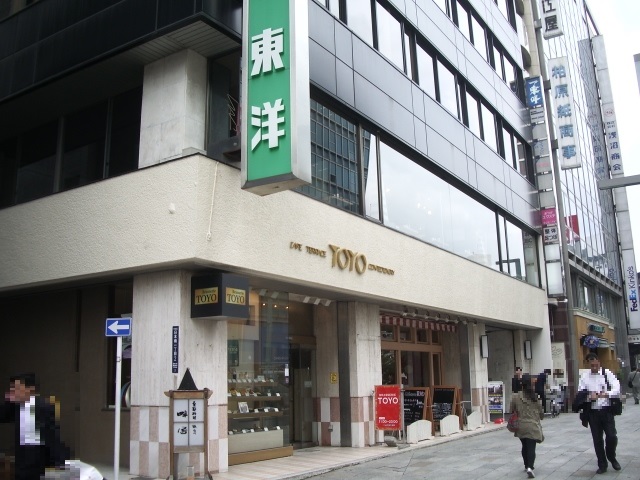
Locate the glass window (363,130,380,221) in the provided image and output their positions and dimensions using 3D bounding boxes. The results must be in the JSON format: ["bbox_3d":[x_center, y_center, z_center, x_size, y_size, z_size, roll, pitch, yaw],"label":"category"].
[{"bbox_3d":[1.191,-1.499,14.972,0.080,2.140,0.714,-10,-15,32],"label":"glass window"}]

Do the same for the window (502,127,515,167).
[{"bbox_3d":[7.384,-3.630,25.349,0.080,1.413,0.938,-10,-15,32],"label":"window"}]

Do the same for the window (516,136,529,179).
[{"bbox_3d":[7.853,-3.223,25.276,0.100,1.387,1.367,-9,-15,32],"label":"window"}]

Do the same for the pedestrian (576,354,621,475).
[{"bbox_3d":[4.103,2.553,9.550,0.620,1.720,0.440,-6,-13,19],"label":"pedestrian"}]

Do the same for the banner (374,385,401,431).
[{"bbox_3d":[1.538,3.812,14.700,0.620,1.000,0.060,-9,-15,32],"label":"banner"}]

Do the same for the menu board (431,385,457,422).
[{"bbox_3d":[3.423,4.558,17.590,0.700,1.220,0.500,-9,-15,32],"label":"menu board"}]

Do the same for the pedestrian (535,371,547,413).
[{"bbox_3d":[8.557,5.880,25.000,0.400,1.660,0.500,0,-12,-8],"label":"pedestrian"}]

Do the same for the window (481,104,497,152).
[{"bbox_3d":[5.815,-3.831,22.197,0.100,1.387,1.356,-9,-15,32],"label":"window"}]

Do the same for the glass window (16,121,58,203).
[{"bbox_3d":[-6.263,-1.693,14.323,1.379,1.715,0.080,-9,-15,32],"label":"glass window"}]

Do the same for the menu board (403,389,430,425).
[{"bbox_3d":[2.370,4.270,16.144,0.700,1.220,0.500,-9,-15,32],"label":"menu board"}]

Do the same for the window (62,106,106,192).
[{"bbox_3d":[-4.930,-1.942,13.494,1.393,1.736,0.080,-9,-15,32],"label":"window"}]

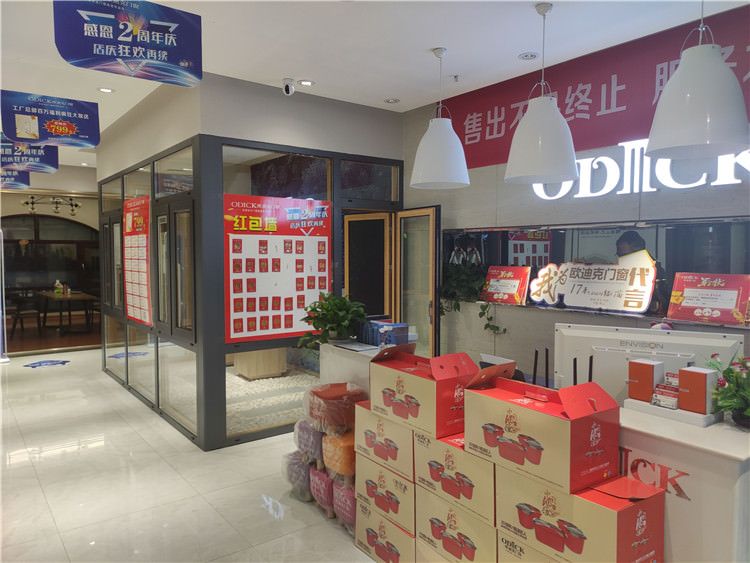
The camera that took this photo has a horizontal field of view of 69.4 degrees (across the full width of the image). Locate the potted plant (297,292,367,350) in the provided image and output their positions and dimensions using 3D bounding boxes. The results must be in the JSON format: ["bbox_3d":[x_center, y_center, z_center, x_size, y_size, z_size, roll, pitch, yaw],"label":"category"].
[{"bbox_3d":[-0.300,0.272,3.780,0.380,0.380,0.420,-2,4,-38],"label":"potted plant"}]

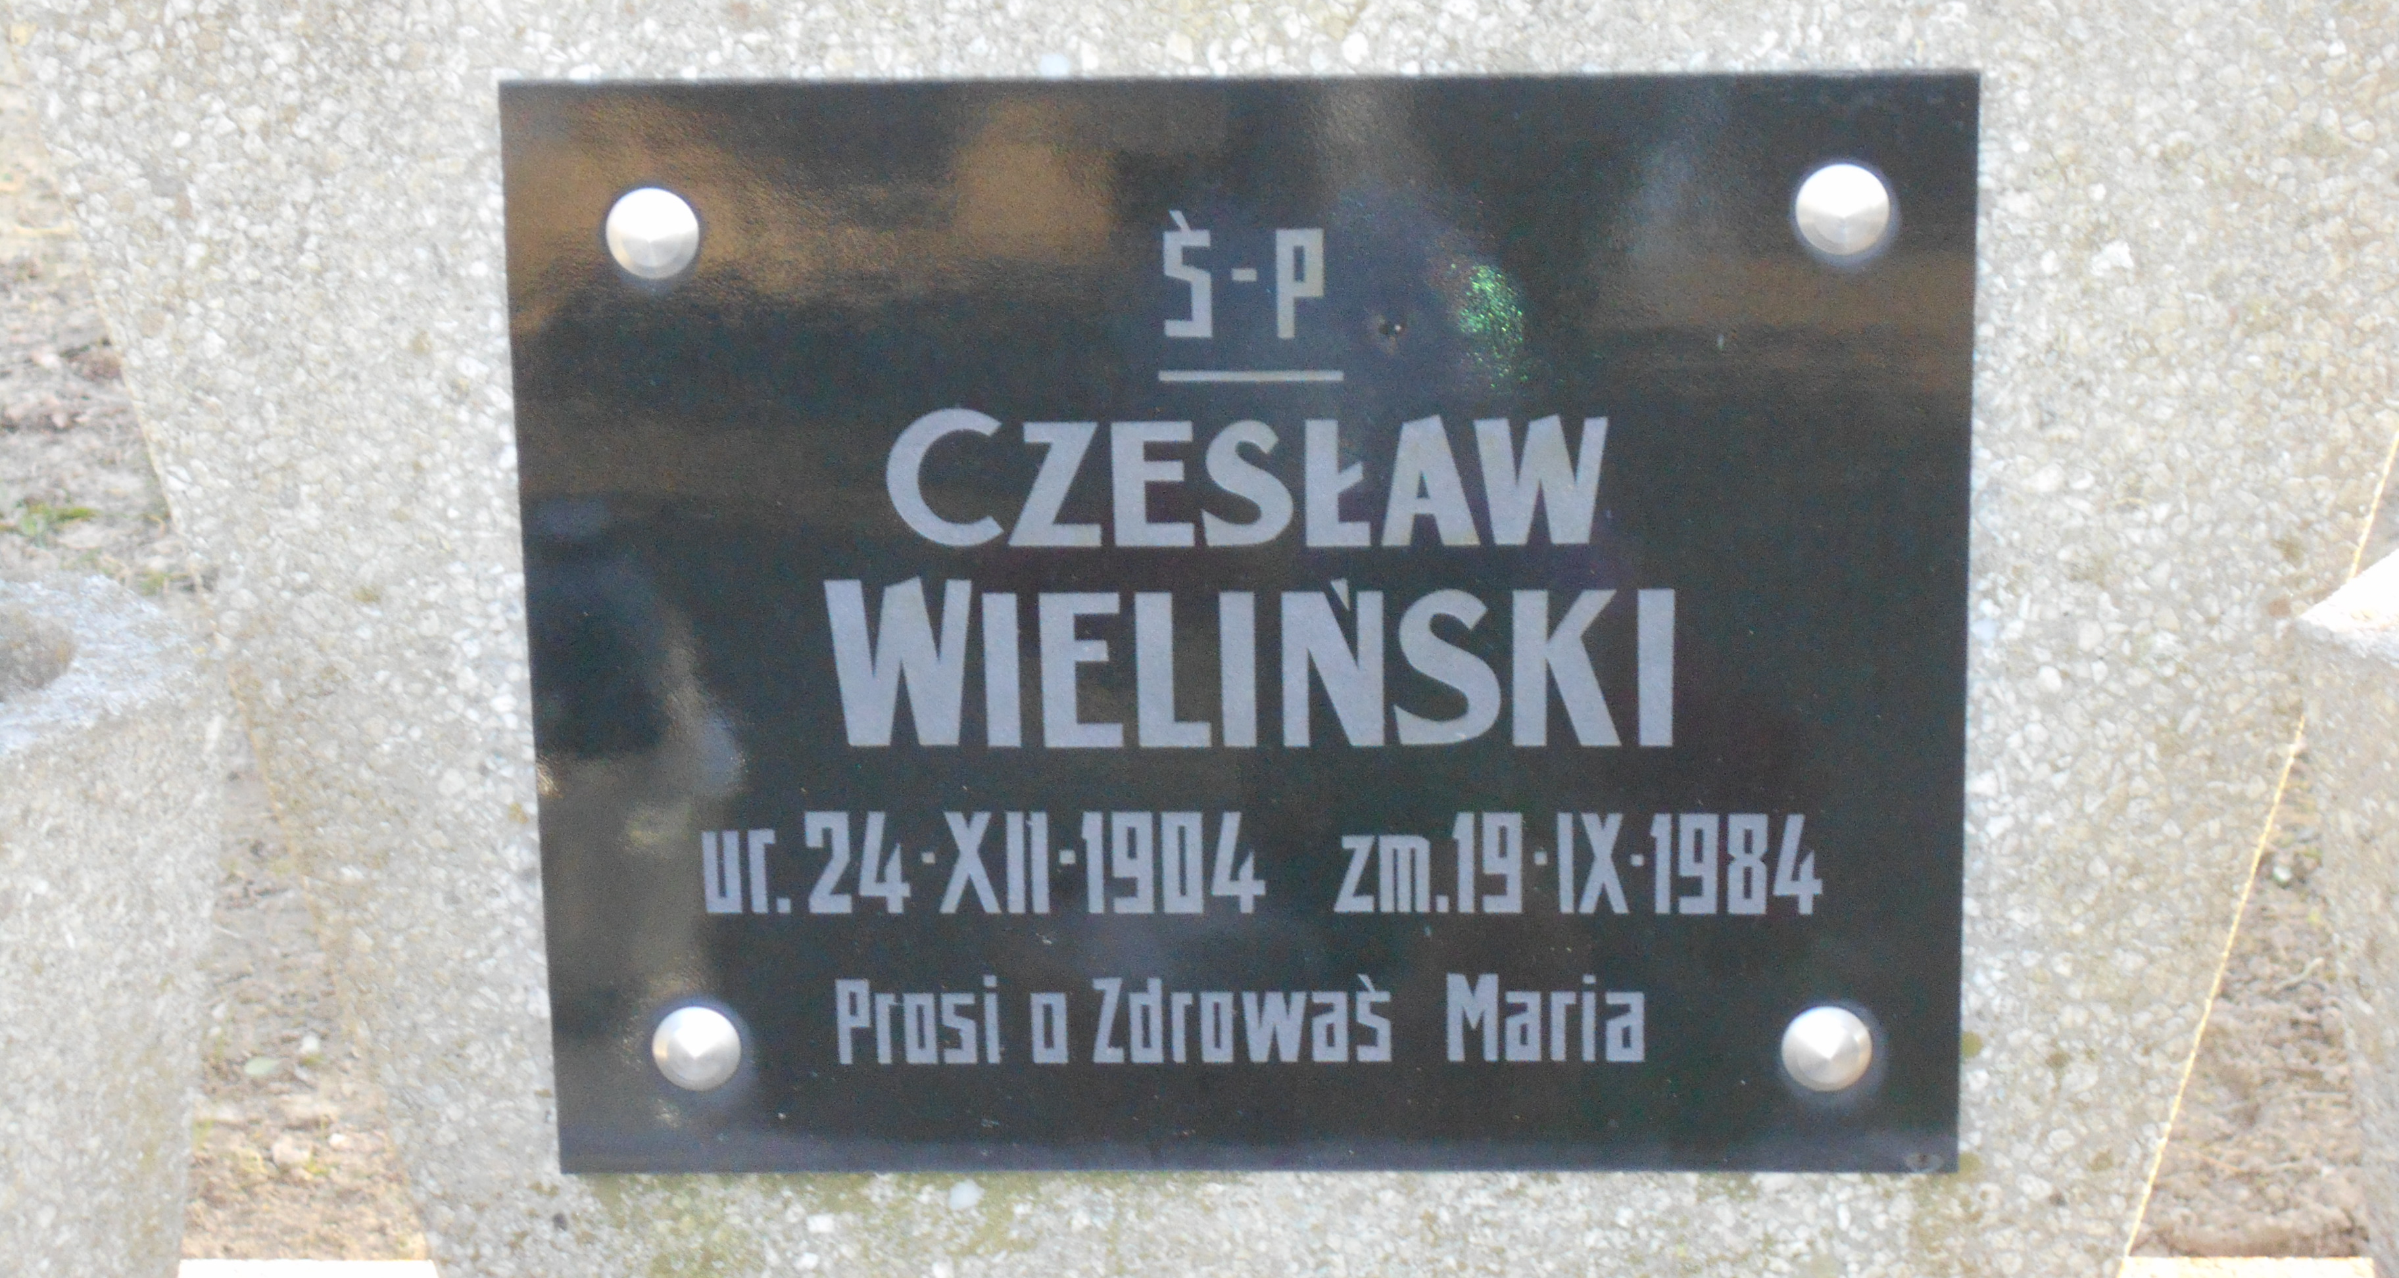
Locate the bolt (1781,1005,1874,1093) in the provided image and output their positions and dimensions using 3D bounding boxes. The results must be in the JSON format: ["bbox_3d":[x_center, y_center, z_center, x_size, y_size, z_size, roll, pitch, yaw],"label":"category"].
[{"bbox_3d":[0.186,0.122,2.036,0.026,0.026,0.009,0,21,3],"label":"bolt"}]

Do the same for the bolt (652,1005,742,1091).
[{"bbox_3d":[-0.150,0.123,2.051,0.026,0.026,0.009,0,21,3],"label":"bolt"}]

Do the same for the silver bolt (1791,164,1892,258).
[{"bbox_3d":[0.182,-0.121,1.945,0.026,0.026,0.009,0,21,3],"label":"silver bolt"}]

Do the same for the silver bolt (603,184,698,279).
[{"bbox_3d":[-0.157,-0.116,1.962,0.026,0.026,0.009,0,21,3],"label":"silver bolt"}]

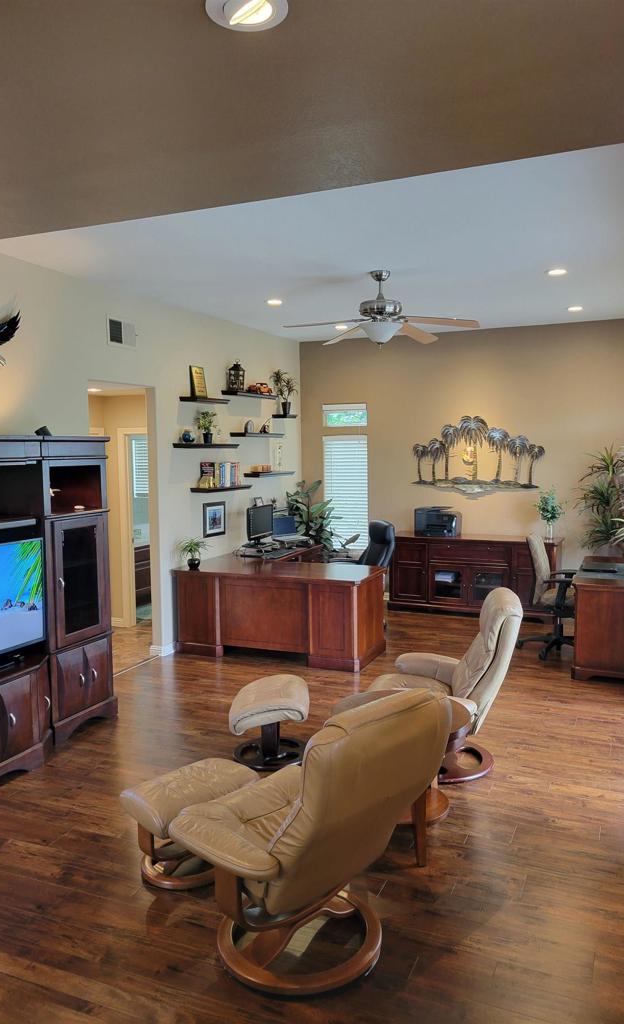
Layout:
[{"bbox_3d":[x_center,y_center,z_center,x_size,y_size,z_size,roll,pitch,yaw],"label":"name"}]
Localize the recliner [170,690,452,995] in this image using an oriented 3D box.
[{"bbox_3d":[-0.037,1.119,2.813,0.840,0.990,0.840,-5,7,-44],"label":"recliner"}]

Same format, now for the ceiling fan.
[{"bbox_3d":[0.503,-1.489,5.641,1.450,0.550,1.420,0,5,5],"label":"ceiling fan"}]

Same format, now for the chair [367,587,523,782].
[{"bbox_3d":[0.760,0.967,4.520,0.890,1.020,0.800,0,5,2],"label":"chair"}]

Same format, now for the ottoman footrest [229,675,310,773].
[{"bbox_3d":[-0.250,1.270,4.661,0.460,0.425,0.530,-1,5,0],"label":"ottoman footrest"}]

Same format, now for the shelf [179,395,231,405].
[{"bbox_3d":[-1.007,-1.062,7.364,0.200,0.045,0.630,2,5,23],"label":"shelf"}]

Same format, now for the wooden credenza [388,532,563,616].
[{"bbox_3d":[1.833,0.707,8.694,1.855,0.848,0.550,1,5,23],"label":"wooden credenza"}]

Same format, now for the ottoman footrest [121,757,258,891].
[{"bbox_3d":[-0.544,1.368,3.356,0.420,0.410,0.530,4,7,42],"label":"ottoman footrest"}]

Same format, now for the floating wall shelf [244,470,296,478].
[{"bbox_3d":[-0.464,-0.426,8.748,0.195,0.044,0.914,1,5,23],"label":"floating wall shelf"}]

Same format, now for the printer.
[{"bbox_3d":[1.403,0.124,8.494,0.460,0.310,0.380,1,5,23],"label":"printer"}]

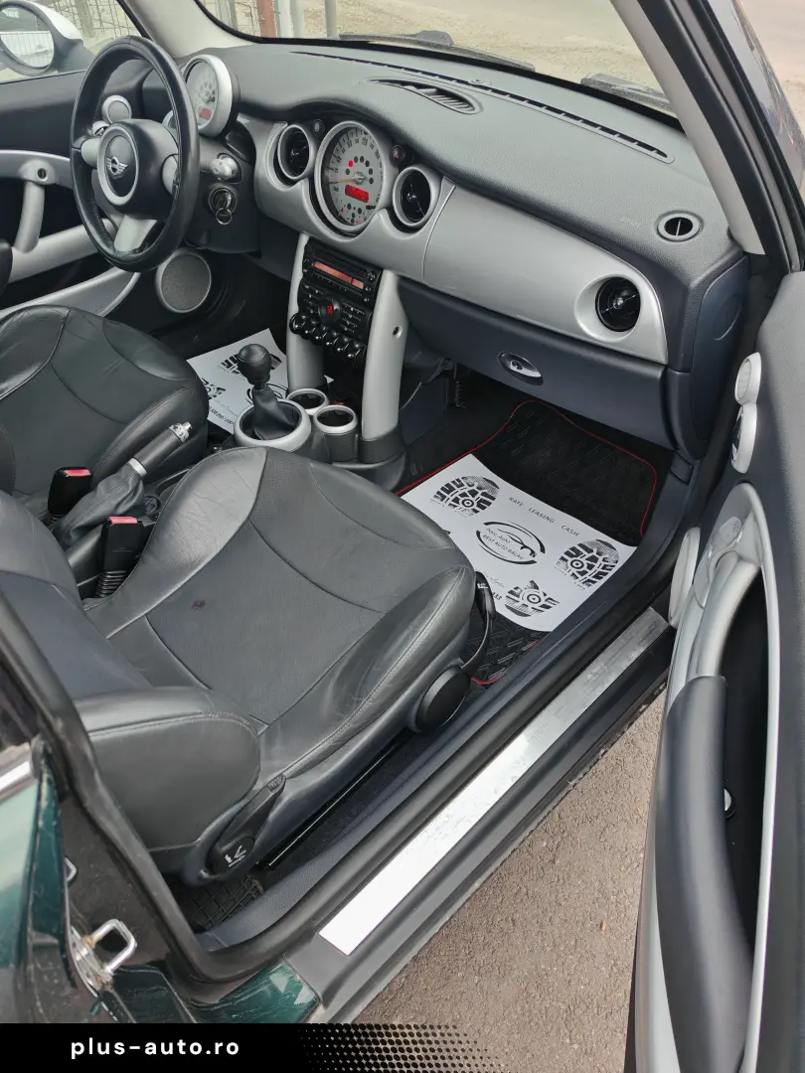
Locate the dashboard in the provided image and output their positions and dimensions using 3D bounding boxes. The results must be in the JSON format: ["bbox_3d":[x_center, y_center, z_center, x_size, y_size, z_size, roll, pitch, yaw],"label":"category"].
[{"bbox_3d":[0.014,-0.588,1.423,1.330,0.410,0.410,32,50,33],"label":"dashboard"}]

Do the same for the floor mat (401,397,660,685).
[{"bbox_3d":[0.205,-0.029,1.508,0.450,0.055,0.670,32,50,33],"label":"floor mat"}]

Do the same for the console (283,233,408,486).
[{"bbox_3d":[-0.105,-0.311,1.477,0.275,0.420,0.220,32,50,33],"label":"console"}]

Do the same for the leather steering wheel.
[{"bbox_3d":[-0.450,-0.655,1.411,0.372,0.372,0.100,32,30,33],"label":"leather steering wheel"}]

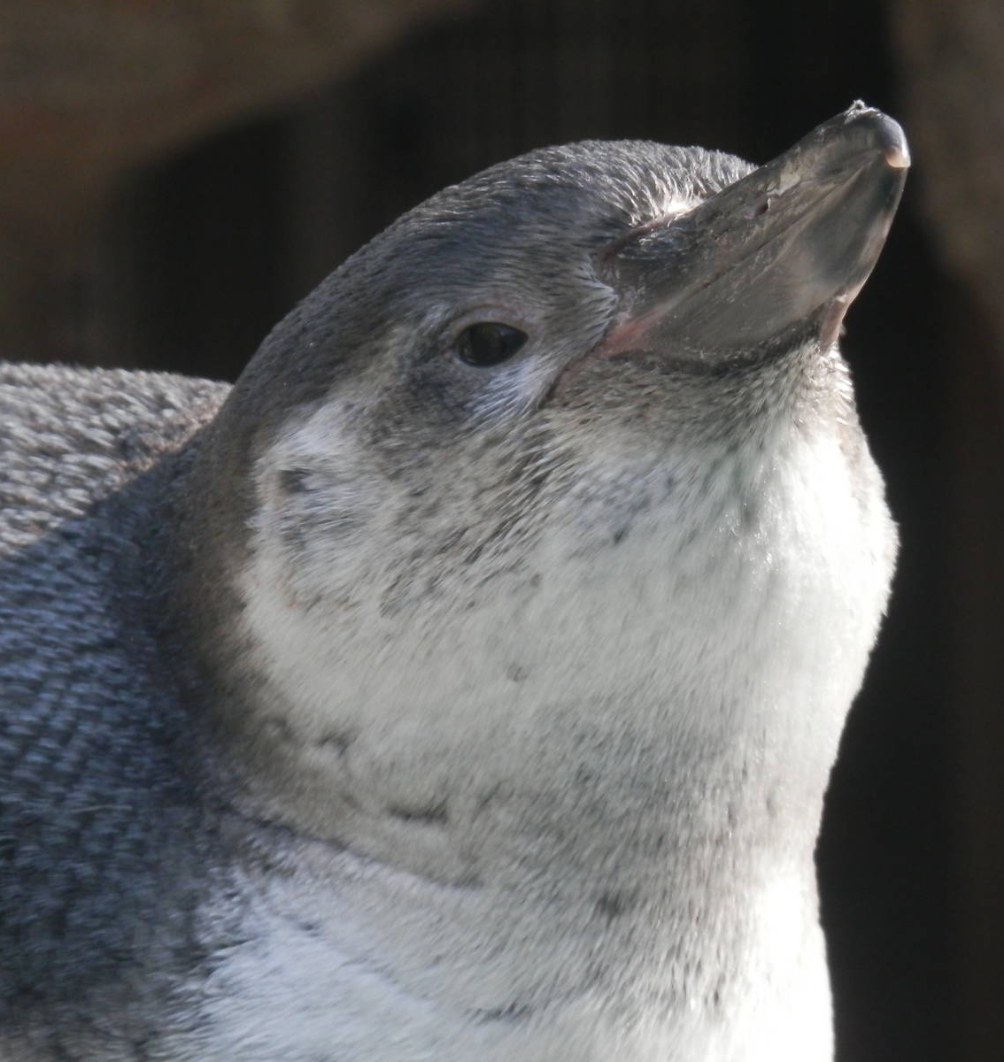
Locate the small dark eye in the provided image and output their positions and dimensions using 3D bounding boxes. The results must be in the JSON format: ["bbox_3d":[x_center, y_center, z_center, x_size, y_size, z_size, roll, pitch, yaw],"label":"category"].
[{"bbox_3d":[-0.002,-0.029,2.100,0.011,0.007,0.006,-12,-5,12],"label":"small dark eye"}]

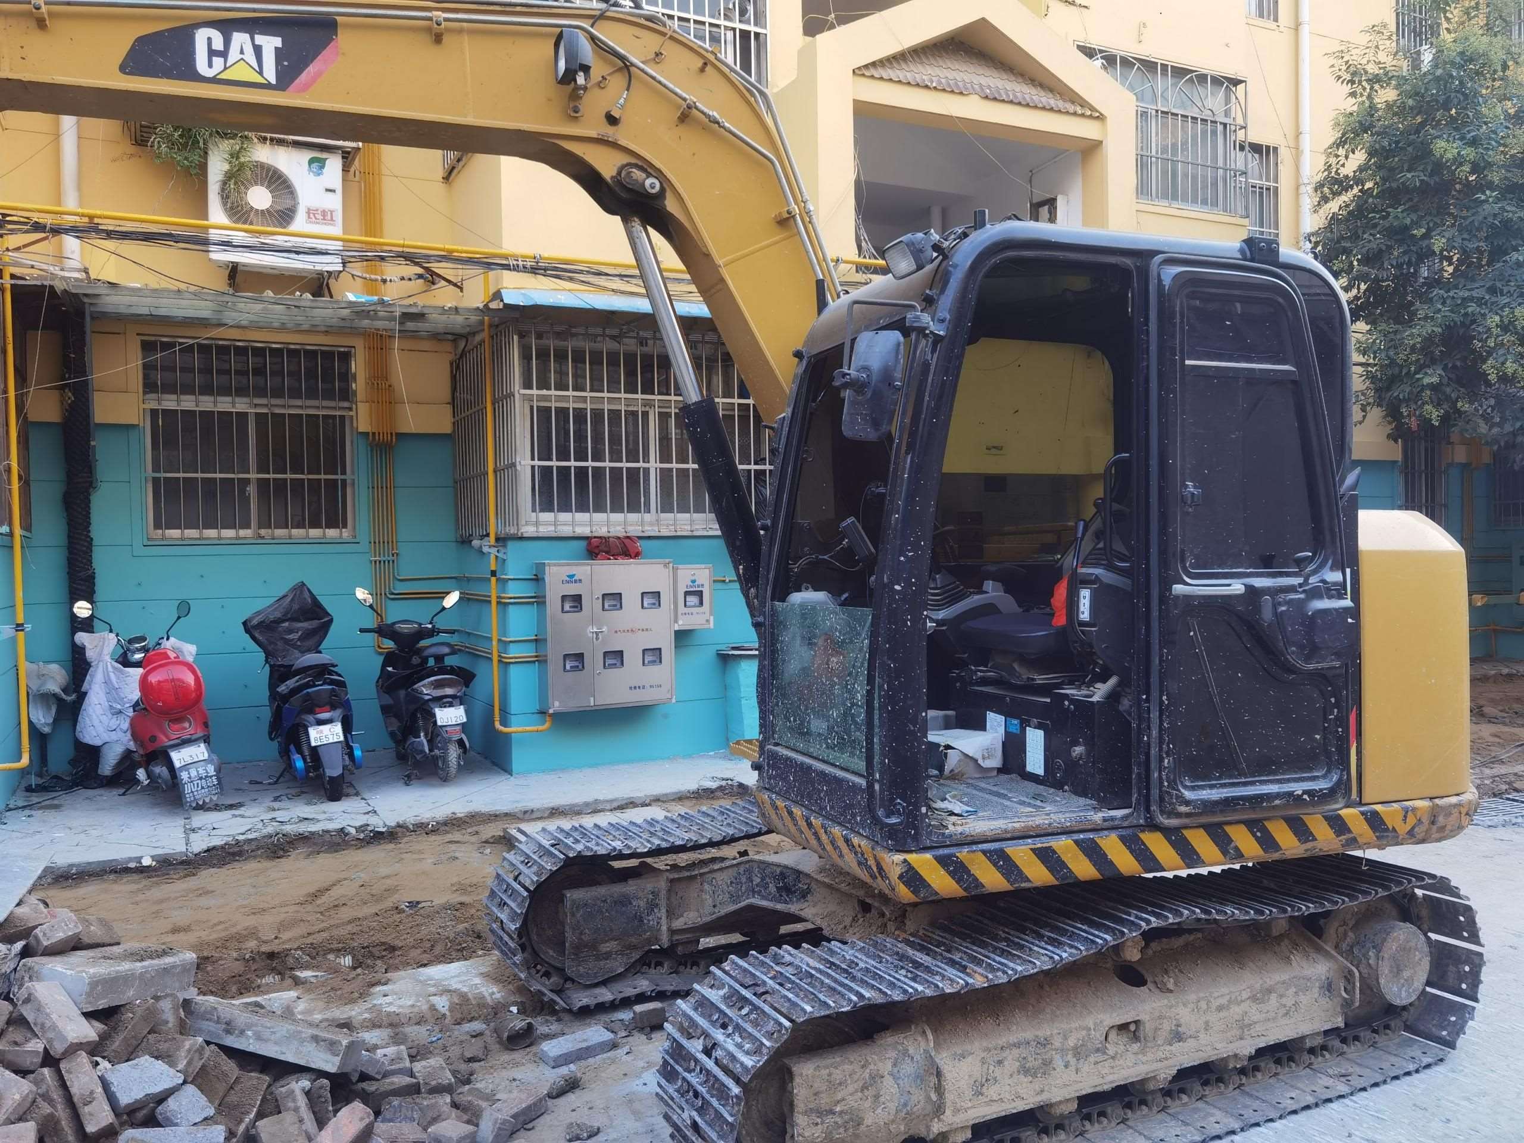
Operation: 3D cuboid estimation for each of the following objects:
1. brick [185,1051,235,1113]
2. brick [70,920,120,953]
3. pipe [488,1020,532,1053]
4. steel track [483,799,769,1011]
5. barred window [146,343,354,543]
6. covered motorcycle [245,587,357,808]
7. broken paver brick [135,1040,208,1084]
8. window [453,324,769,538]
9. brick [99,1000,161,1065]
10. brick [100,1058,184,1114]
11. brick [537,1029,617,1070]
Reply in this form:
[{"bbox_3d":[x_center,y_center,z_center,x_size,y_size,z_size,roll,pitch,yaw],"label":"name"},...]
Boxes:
[{"bbox_3d":[-1.470,1.356,3.156,0.057,0.098,0.140,-34,21,17],"label":"brick"},{"bbox_3d":[-2.356,1.281,4.200,0.175,0.058,0.100,-2,24,-30],"label":"brick"},{"bbox_3d":[-0.820,1.527,3.947,0.090,0.108,0.108,0,1,45],"label":"pipe"},{"bbox_3d":[0.258,1.302,5.109,2.760,0.610,0.465,-1,0,-27],"label":"steel track"},{"bbox_3d":[-3.924,-0.992,9.174,1.488,1.504,0.130,-2,2,-26],"label":"barred window"},{"bbox_3d":[-3.074,0.781,7.996,0.670,1.330,1.700,-2,1,-32],"label":"covered motorcycle"},{"bbox_3d":[-1.676,1.370,3.335,0.215,0.056,0.105,-6,28,20],"label":"broken paver brick"},{"bbox_3d":[-1.184,-0.999,9.431,2.100,1.449,1.659,-2,1,-29],"label":"window"},{"bbox_3d":[-1.945,1.413,3.640,0.105,0.058,0.190,-13,35,23],"label":"brick"},{"bbox_3d":[-1.622,1.345,3.100,0.142,0.050,0.158,14,18,37],"label":"brick"},{"bbox_3d":[-0.603,1.562,3.905,0.235,0.050,0.095,-1,0,-39],"label":"brick"}]

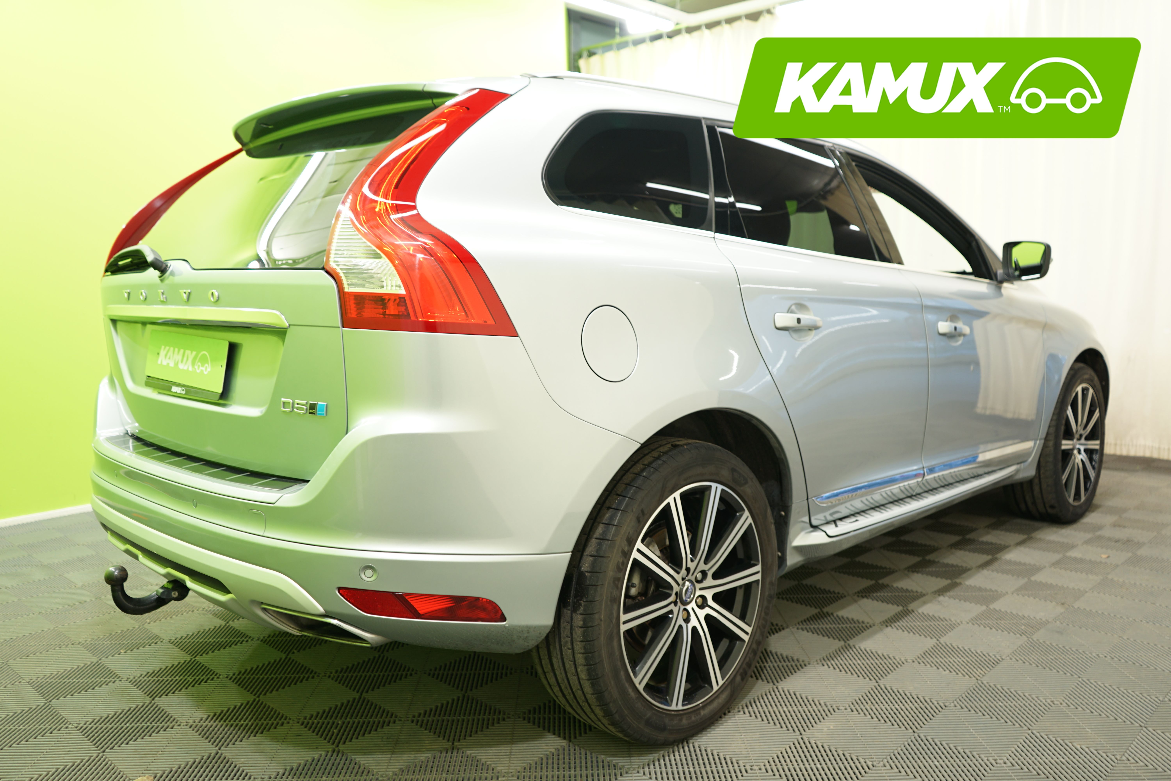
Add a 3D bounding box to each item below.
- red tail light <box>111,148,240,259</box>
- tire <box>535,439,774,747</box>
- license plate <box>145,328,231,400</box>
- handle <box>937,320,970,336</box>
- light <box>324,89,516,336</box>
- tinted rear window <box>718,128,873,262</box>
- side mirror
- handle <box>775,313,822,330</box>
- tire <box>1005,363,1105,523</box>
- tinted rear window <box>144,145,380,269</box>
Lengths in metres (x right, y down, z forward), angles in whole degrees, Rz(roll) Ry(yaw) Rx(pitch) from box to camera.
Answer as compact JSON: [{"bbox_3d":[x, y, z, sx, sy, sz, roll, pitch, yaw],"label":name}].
[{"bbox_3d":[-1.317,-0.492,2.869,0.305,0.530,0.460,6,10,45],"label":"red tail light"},{"bbox_3d":[0.195,0.491,2.318,0.255,0.728,0.735,5,9,45],"label":"tire"},{"bbox_3d":[-0.969,-0.064,2.197,0.457,0.138,0.025,6,0,45],"label":"license plate"},{"bbox_3d":[1.259,-0.214,3.098,0.048,0.042,0.205,6,10,45],"label":"handle"},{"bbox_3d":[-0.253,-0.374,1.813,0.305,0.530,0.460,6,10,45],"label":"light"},{"bbox_3d":[0.621,-0.563,2.647,0.690,0.380,0.060,-7,-10,-45],"label":"tinted rear window"},{"bbox_3d":[1.658,-0.484,3.423,0.195,0.157,0.125,6,10,45],"label":"side mirror"},{"bbox_3d":[0.562,-0.182,2.407,0.048,0.042,0.205,6,10,45],"label":"handle"},{"bbox_3d":[2.183,0.236,4.236,0.255,0.728,0.735,5,9,45],"label":"tire"},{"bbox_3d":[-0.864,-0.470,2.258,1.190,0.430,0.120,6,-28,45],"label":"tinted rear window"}]

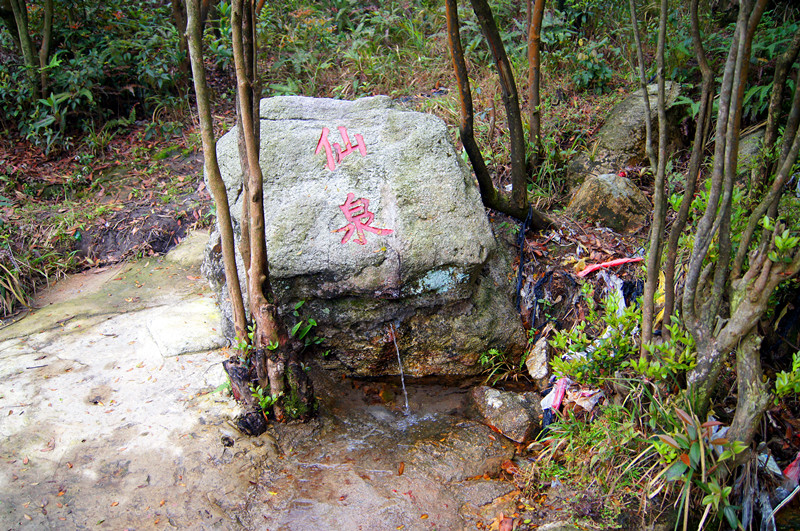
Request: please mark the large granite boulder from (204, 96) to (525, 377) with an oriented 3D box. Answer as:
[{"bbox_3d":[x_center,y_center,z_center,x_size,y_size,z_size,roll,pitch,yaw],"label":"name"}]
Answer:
[{"bbox_3d":[-0.200,-0.214,3.775,1.380,1.180,1.080,-3,20,-9],"label":"large granite boulder"}]

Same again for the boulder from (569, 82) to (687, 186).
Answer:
[{"bbox_3d":[1.650,-0.981,5.443,0.820,0.660,0.800,6,21,16],"label":"boulder"}]

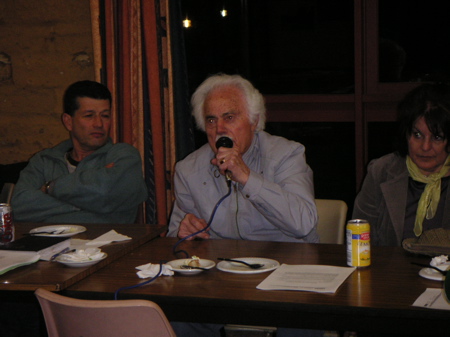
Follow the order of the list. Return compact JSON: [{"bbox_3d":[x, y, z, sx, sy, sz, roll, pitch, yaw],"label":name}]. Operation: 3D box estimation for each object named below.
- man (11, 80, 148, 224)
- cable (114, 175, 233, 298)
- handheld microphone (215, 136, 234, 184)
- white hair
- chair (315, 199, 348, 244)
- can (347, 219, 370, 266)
[{"bbox_3d":[-0.571,0.340,4.499,0.540,1.220,0.820,2,9,25],"label":"man"},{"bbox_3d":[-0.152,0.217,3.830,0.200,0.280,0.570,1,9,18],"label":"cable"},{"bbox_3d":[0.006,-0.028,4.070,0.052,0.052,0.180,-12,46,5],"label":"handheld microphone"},{"bbox_3d":[0.011,-0.207,4.280,0.235,0.195,0.245,-1,13,27],"label":"white hair"},{"bbox_3d":[0.145,0.537,4.401,0.470,0.810,0.530,1,9,19],"label":"chair"},{"bbox_3d":[0.380,0.213,3.864,0.066,0.122,0.066,-2,9,0],"label":"can"}]

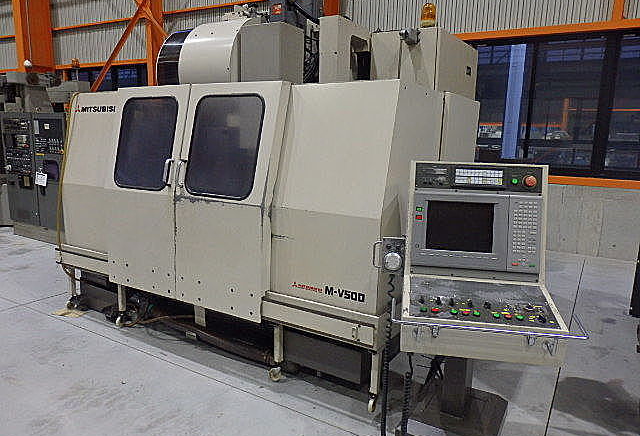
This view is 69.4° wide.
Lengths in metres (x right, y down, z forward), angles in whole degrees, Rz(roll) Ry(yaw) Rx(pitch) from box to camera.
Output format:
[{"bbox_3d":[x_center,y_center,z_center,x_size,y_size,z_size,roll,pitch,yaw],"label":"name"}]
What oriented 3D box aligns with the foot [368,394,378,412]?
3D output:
[{"bbox_3d":[0.281,0.963,2.398,0.042,0.090,0.070,7,12,30],"label":"foot"}]

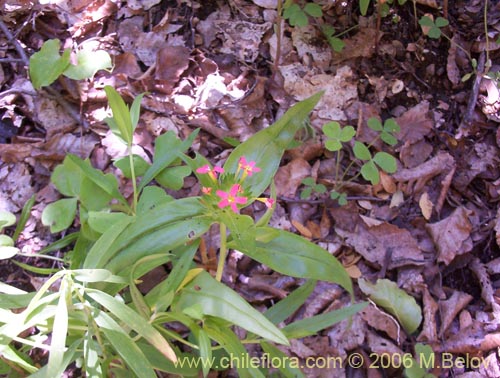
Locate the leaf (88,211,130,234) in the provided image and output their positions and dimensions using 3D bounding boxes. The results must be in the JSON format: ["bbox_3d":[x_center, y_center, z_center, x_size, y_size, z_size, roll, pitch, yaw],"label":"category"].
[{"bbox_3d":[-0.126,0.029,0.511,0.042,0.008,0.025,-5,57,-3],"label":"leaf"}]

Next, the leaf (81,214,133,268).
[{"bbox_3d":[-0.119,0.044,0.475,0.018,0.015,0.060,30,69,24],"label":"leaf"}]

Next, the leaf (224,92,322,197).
[{"bbox_3d":[0.020,-0.029,0.351,0.030,0.016,0.100,29,63,19],"label":"leaf"}]

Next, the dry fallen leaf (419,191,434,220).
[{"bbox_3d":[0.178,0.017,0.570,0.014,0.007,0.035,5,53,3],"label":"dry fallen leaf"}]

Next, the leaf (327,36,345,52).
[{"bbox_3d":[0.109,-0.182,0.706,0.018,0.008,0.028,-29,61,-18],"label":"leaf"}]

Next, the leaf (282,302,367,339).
[{"bbox_3d":[0.045,0.084,0.356,0.073,0.007,0.014,-15,56,-23],"label":"leaf"}]

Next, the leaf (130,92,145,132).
[{"bbox_3d":[-0.072,-0.050,0.373,0.009,0.030,0.006,31,21,20],"label":"leaf"}]

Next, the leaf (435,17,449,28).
[{"bbox_3d":[0.177,-0.152,0.520,0.017,0.003,0.013,-26,59,-17],"label":"leaf"}]

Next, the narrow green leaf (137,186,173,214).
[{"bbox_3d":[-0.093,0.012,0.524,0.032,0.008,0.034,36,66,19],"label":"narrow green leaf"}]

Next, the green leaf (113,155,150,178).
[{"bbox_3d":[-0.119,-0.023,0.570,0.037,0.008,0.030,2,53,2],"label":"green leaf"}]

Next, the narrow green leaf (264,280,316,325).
[{"bbox_3d":[0.026,0.073,0.365,0.059,0.006,0.014,-30,59,-36],"label":"narrow green leaf"}]

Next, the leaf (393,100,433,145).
[{"bbox_3d":[0.141,-0.058,0.481,0.036,0.010,0.048,39,64,24],"label":"leaf"}]

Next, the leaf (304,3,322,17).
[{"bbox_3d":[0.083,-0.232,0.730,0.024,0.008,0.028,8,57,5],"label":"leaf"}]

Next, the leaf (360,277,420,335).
[{"bbox_3d":[0.093,0.079,0.383,0.048,0.012,0.025,41,64,20],"label":"leaf"}]

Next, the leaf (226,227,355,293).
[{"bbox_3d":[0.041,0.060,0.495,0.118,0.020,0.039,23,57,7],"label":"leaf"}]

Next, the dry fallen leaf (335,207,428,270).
[{"bbox_3d":[0.094,0.041,0.411,0.069,0.012,0.042,20,57,13],"label":"dry fallen leaf"}]

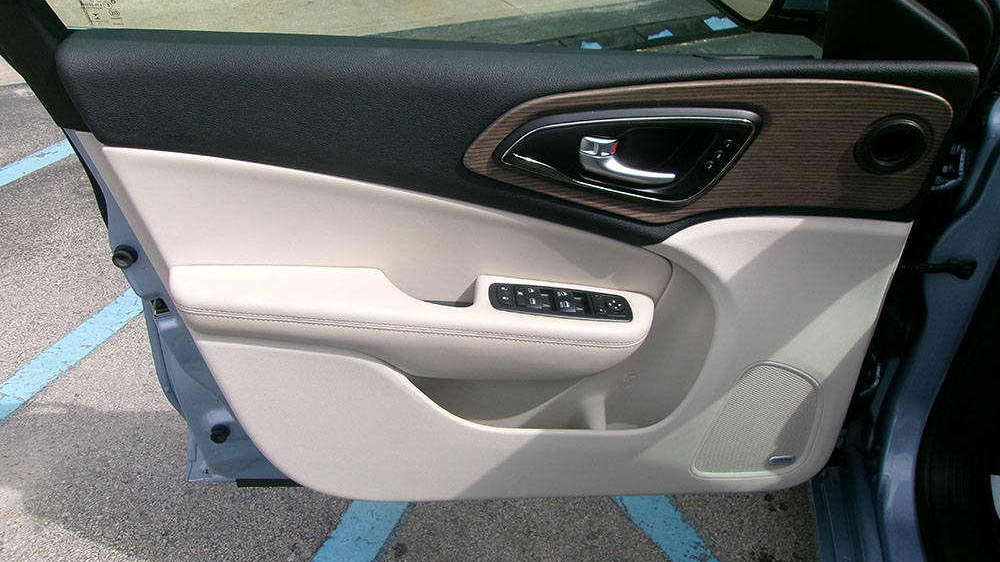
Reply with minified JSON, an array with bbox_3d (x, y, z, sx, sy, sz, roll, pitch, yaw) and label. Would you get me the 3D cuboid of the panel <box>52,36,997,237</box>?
[{"bbox_3d":[0.029,-0.164,0.903,0.985,0.235,0.100,1,34,-2],"label":"panel"}]

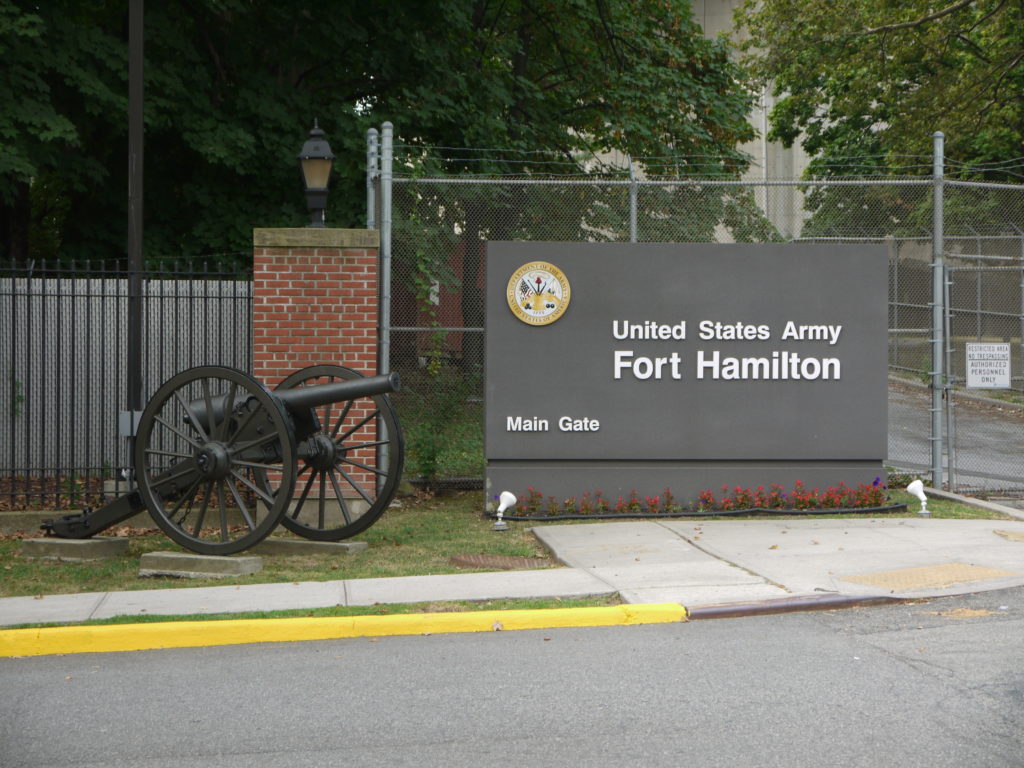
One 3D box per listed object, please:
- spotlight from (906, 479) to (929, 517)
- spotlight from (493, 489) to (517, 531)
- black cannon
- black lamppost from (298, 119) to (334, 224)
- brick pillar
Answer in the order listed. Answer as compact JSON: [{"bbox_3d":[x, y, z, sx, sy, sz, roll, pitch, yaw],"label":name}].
[{"bbox_3d":[3.360,0.942,20.450,0.150,0.310,0.225,0,1,-37],"label":"spotlight"},{"bbox_3d":[-0.066,1.031,20.230,0.155,0.317,0.225,1,1,41],"label":"spotlight"},{"bbox_3d":[-2.425,0.575,20.082,3.520,1.460,1.900,1,1,29],"label":"black cannon"},{"bbox_3d":[-1.704,-1.822,21.650,0.335,0.980,0.335,0,1,-4],"label":"black lamppost"},{"bbox_3d":[-1.704,-0.048,21.650,1.060,2.555,1.050,0,1,-4],"label":"brick pillar"}]

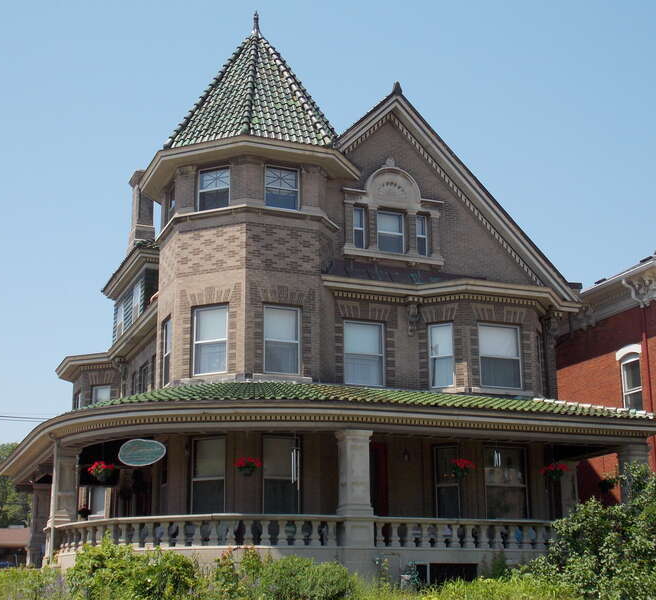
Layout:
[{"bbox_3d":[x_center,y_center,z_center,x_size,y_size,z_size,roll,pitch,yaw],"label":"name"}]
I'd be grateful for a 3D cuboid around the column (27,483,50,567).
[{"bbox_3d":[-9.419,7.376,34.847,0.630,2.670,0.630,6,-17,-21],"label":"column"}]

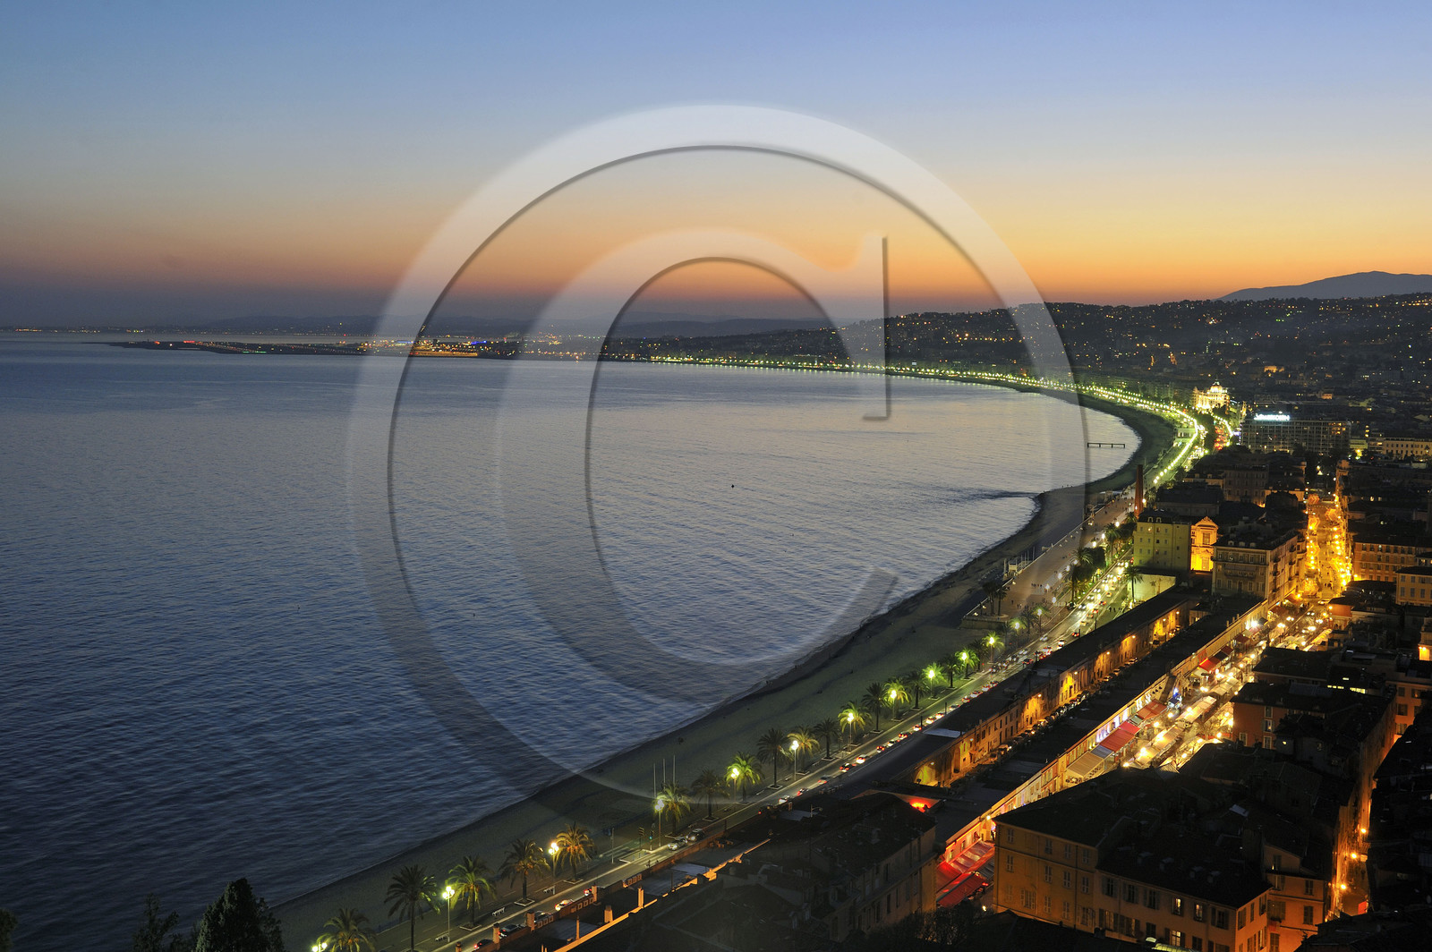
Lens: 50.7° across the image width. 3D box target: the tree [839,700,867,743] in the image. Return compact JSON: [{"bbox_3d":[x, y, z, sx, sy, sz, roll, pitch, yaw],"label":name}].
[{"bbox_3d":[28.601,50.980,311.962,6.500,9.250,6.500,1,6,5],"label":"tree"}]

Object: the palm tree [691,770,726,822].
[{"bbox_3d":[-1.065,55.788,264.707,6.300,9.050,6.300,0,6,0],"label":"palm tree"}]

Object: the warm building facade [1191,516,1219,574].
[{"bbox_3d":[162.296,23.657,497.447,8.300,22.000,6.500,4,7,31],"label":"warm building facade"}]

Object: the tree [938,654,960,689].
[{"bbox_3d":[56.784,46.757,362.764,5.600,8.200,5.600,0,6,0],"label":"tree"}]

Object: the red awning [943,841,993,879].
[{"bbox_3d":[40.360,59.570,235.790,3.100,1.800,13.200,4,7,32],"label":"red awning"}]

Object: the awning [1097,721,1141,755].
[{"bbox_3d":[81.124,52.370,303.078,3.200,1.500,18.700,4,7,31],"label":"awning"}]

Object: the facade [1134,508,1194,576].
[{"bbox_3d":[148.510,23.077,497.748,18.000,24.000,11.500,4,7,31],"label":"facade"}]

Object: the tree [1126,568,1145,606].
[{"bbox_3d":[130.537,34.303,470.079,6.300,11.980,6.300,2,6,16],"label":"tree"}]

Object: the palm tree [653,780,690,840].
[{"bbox_3d":[-6.900,56.458,255.320,6.200,9.520,6.200,0,6,0],"label":"palm tree"}]

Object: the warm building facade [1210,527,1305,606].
[{"bbox_3d":[162.440,28.210,453.260,15.000,25.000,38.000,4,7,33],"label":"warm building facade"}]

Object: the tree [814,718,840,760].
[{"bbox_3d":[22.340,52.220,299.720,5.700,8.010,5.700,0,6,4],"label":"tree"}]

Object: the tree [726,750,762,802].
[{"bbox_3d":[5.407,54.623,274.111,6.400,9.570,6.400,0,6,0],"label":"tree"}]

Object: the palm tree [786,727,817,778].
[{"bbox_3d":[16.946,52.982,292.521,6.100,9.310,6.100,0,6,0],"label":"palm tree"}]

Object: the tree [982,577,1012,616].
[{"bbox_3d":[84.269,36.150,452.864,8.000,11.380,7.500,1,6,11],"label":"tree"}]

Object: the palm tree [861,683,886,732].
[{"bbox_3d":[34.270,49.130,319.620,6.300,10.160,6.300,1,6,6],"label":"palm tree"}]

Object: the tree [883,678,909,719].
[{"bbox_3d":[39.680,48.830,329.180,6.000,8.850,6.000,1,6,7],"label":"tree"}]

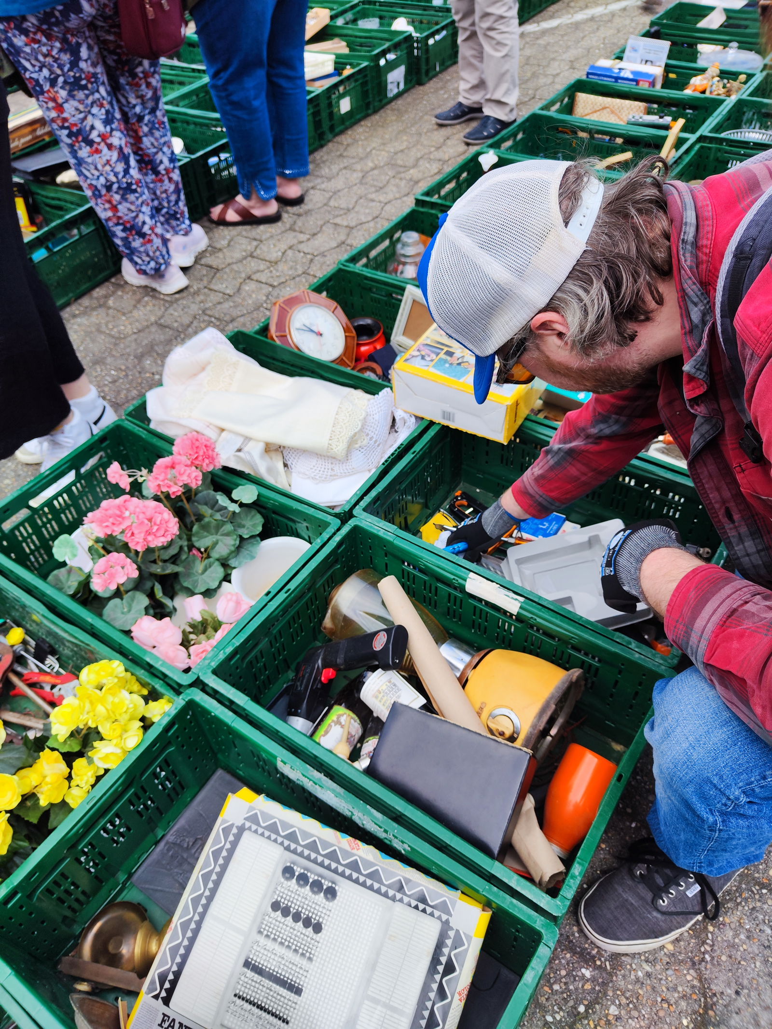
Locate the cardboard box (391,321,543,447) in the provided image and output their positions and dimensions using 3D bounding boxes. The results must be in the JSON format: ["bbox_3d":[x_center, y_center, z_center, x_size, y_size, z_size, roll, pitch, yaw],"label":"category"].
[{"bbox_3d":[0.205,-0.316,1.525,0.259,0.100,0.300,22,52,23],"label":"cardboard box"}]

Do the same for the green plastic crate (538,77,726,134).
[{"bbox_3d":[0.933,-1.463,2.769,0.600,0.230,0.400,24,53,24],"label":"green plastic crate"}]

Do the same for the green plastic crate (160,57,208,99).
[{"bbox_3d":[-1.147,-1.971,3.424,0.600,0.228,0.400,22,52,23],"label":"green plastic crate"}]

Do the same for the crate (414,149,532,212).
[{"bbox_3d":[0.463,-0.913,2.292,0.600,0.250,0.400,25,53,25],"label":"crate"}]

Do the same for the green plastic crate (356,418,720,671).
[{"bbox_3d":[0.300,0.067,1.370,0.600,0.230,0.400,25,54,25],"label":"green plastic crate"}]

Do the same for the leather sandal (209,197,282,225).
[{"bbox_3d":[-0.530,-1.151,2.684,0.270,0.072,0.100,2,47,6],"label":"leather sandal"}]

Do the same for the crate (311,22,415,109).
[{"bbox_3d":[-0.205,-2.305,3.662,0.600,0.240,0.400,23,52,23],"label":"crate"}]

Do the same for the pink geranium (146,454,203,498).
[{"bbox_3d":[-0.404,-0.073,1.367,0.102,0.066,0.088,-2,47,2],"label":"pink geranium"}]

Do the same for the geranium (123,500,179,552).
[{"bbox_3d":[-0.410,0.020,1.244,0.090,0.068,0.090,-5,47,0],"label":"geranium"}]

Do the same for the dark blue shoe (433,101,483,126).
[{"bbox_3d":[0.357,-1.866,3.263,0.285,0.098,0.102,-17,48,-12],"label":"dark blue shoe"}]

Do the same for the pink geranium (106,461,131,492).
[{"bbox_3d":[-0.519,-0.074,1.386,0.045,0.048,0.043,-2,47,2],"label":"pink geranium"}]

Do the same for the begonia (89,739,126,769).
[{"bbox_3d":[-0.413,0.358,1.061,0.055,0.044,0.050,-2,47,2],"label":"begonia"}]

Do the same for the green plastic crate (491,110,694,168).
[{"bbox_3d":[0.704,-1.210,2.561,0.600,0.235,0.400,25,53,25],"label":"green plastic crate"}]

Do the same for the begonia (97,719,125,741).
[{"bbox_3d":[-0.407,0.318,1.055,0.044,0.034,0.042,-5,47,0],"label":"begonia"}]

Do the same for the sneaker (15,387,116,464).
[{"bbox_3d":[-0.825,-0.220,1.812,0.272,0.120,0.100,-17,48,-12],"label":"sneaker"}]

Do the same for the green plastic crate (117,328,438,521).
[{"bbox_3d":[-0.212,-0.156,1.628,0.600,0.230,0.400,23,53,24],"label":"green plastic crate"}]

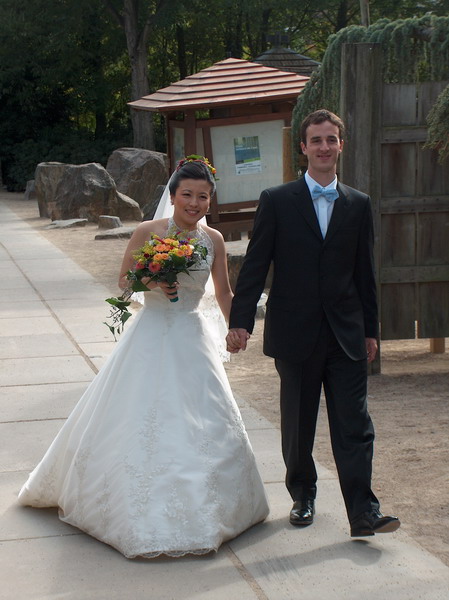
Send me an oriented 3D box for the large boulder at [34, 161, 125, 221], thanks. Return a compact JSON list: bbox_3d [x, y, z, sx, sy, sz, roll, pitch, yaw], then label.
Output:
[{"bbox_3d":[-2.989,-2.235,35.344,1.750,1.220,1.250,-1,5,-8],"label":"large boulder"}]

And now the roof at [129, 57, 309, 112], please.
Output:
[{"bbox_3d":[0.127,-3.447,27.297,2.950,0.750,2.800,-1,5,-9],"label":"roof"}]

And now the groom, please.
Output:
[{"bbox_3d":[0.338,0.092,7.318,0.670,1.810,0.700,-2,6,-12],"label":"groom"}]

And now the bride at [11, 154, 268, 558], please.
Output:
[{"bbox_3d":[-0.338,0.181,7.504,1.080,1.610,1.200,-2,6,-12],"label":"bride"}]

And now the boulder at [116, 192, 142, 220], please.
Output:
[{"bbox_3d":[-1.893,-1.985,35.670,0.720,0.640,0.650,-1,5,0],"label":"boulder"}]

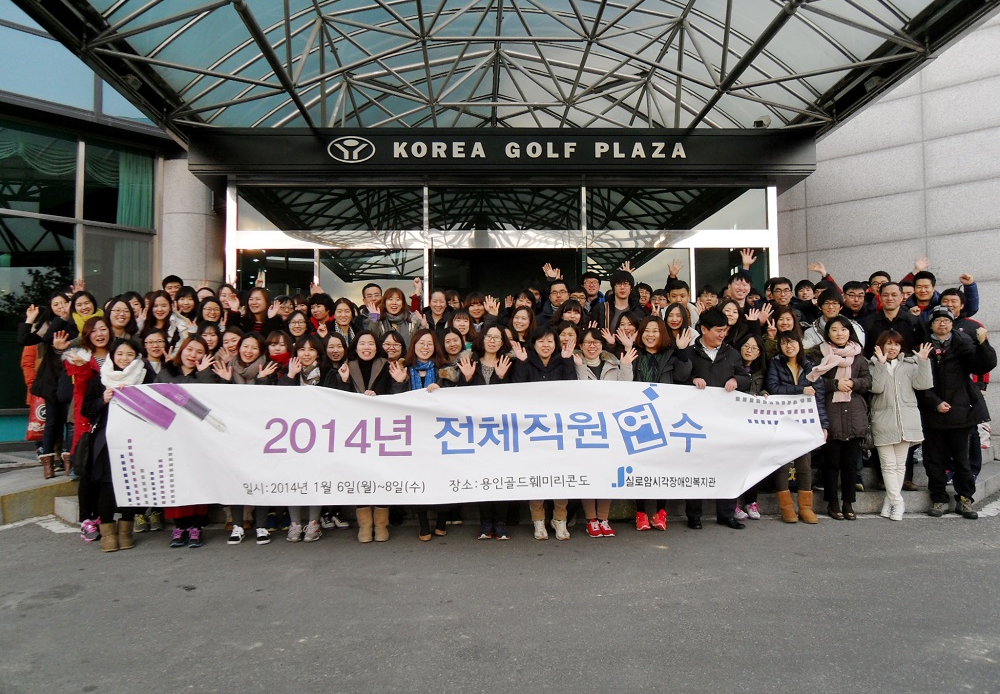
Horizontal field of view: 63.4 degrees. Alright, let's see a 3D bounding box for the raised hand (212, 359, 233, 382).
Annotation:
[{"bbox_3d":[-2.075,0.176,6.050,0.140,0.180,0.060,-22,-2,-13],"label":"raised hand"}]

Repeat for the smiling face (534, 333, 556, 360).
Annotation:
[{"bbox_3d":[0.350,-0.004,6.230,0.165,0.210,0.150,0,-2,2],"label":"smiling face"}]

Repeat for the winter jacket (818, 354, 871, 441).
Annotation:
[{"bbox_3d":[2.853,0.409,6.680,0.430,0.730,0.300,-1,-3,14],"label":"winter jacket"}]

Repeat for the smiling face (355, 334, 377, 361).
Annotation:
[{"bbox_3d":[-1.027,0.008,6.200,0.165,0.205,0.150,0,-2,-9],"label":"smiling face"}]

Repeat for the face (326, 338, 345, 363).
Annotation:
[{"bbox_3d":[-1.346,0.025,6.620,0.150,0.205,0.150,0,-3,-11],"label":"face"}]

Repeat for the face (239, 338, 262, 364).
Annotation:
[{"bbox_3d":[-1.891,0.026,6.120,0.155,0.205,0.150,7,-3,-16],"label":"face"}]

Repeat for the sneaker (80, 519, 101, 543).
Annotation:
[{"bbox_3d":[-3.063,1.376,6.050,0.100,0.115,0.250,2,-4,-34],"label":"sneaker"}]

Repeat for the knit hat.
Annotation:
[{"bbox_3d":[3.754,-0.276,6.870,0.195,0.160,0.220,-2,-3,23],"label":"knit hat"}]

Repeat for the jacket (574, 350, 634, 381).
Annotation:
[{"bbox_3d":[0.814,0.356,6.330,0.480,0.680,0.300,0,-2,5],"label":"jacket"}]

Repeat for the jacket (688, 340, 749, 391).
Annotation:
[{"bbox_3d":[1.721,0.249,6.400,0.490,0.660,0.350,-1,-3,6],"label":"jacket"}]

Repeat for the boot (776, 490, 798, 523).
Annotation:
[{"bbox_3d":[2.432,1.347,6.830,0.120,0.260,0.270,0,-2,-3],"label":"boot"}]

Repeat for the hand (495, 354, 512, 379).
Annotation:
[{"bbox_3d":[0.026,0.145,6.000,0.140,0.185,0.070,5,-3,0],"label":"hand"}]

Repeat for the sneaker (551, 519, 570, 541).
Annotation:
[{"bbox_3d":[0.460,1.380,6.100,0.100,0.115,0.255,0,-3,-16],"label":"sneaker"}]

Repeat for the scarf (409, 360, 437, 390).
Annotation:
[{"bbox_3d":[-0.589,0.228,6.150,0.210,0.270,0.180,0,-3,-5],"label":"scarf"}]

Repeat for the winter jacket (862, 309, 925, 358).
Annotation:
[{"bbox_3d":[3.381,0.021,6.950,0.500,0.680,0.300,-1,-3,14],"label":"winter jacket"}]

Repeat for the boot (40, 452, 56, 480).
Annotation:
[{"bbox_3d":[-4.186,1.108,7.500,0.130,0.220,0.250,0,-3,-14],"label":"boot"}]

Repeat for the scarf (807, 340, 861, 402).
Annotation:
[{"bbox_3d":[2.767,0.207,6.700,0.430,0.500,0.250,-1,-3,18],"label":"scarf"}]

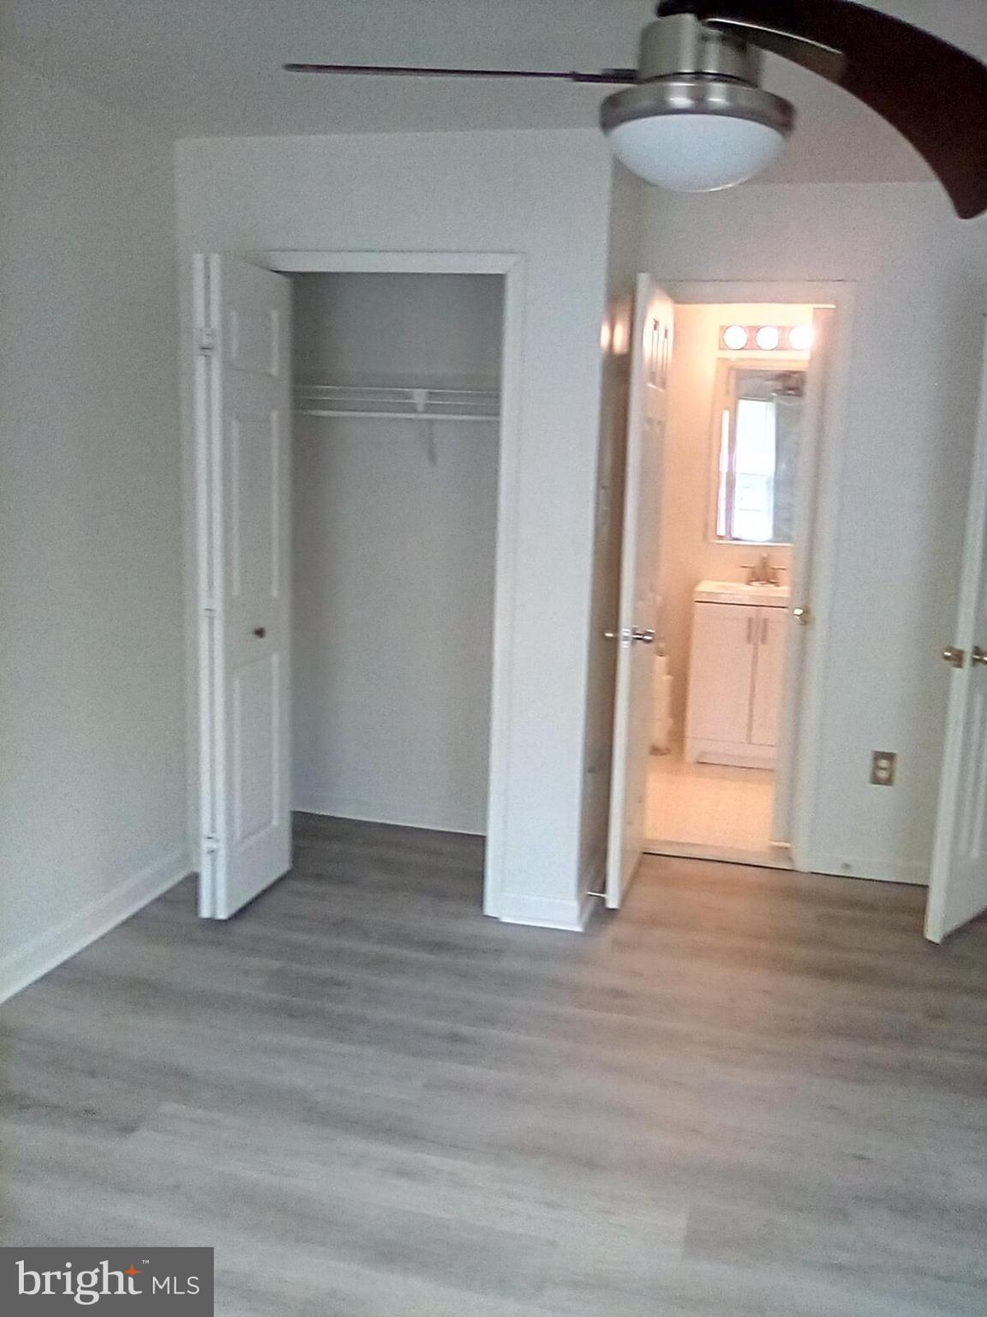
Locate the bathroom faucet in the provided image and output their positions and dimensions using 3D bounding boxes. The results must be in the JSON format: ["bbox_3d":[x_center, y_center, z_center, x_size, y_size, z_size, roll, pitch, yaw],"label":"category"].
[{"bbox_3d":[1.393,-0.459,5.496,0.215,0.155,0.130,4,9,11],"label":"bathroom faucet"}]

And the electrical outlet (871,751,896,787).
[{"bbox_3d":[1.419,0.400,3.873,0.077,0.120,0.012,4,9,11],"label":"electrical outlet"}]

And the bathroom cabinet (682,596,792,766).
[{"bbox_3d":[1.329,0.106,5.487,0.620,0.816,0.450,4,9,11],"label":"bathroom cabinet"}]

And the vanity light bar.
[{"bbox_3d":[1.388,-1.623,5.393,0.475,0.122,0.130,4,9,11],"label":"vanity light bar"}]

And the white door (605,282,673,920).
[{"bbox_3d":[0.508,-0.209,3.664,0.042,2.030,0.572,4,9,16],"label":"white door"}]

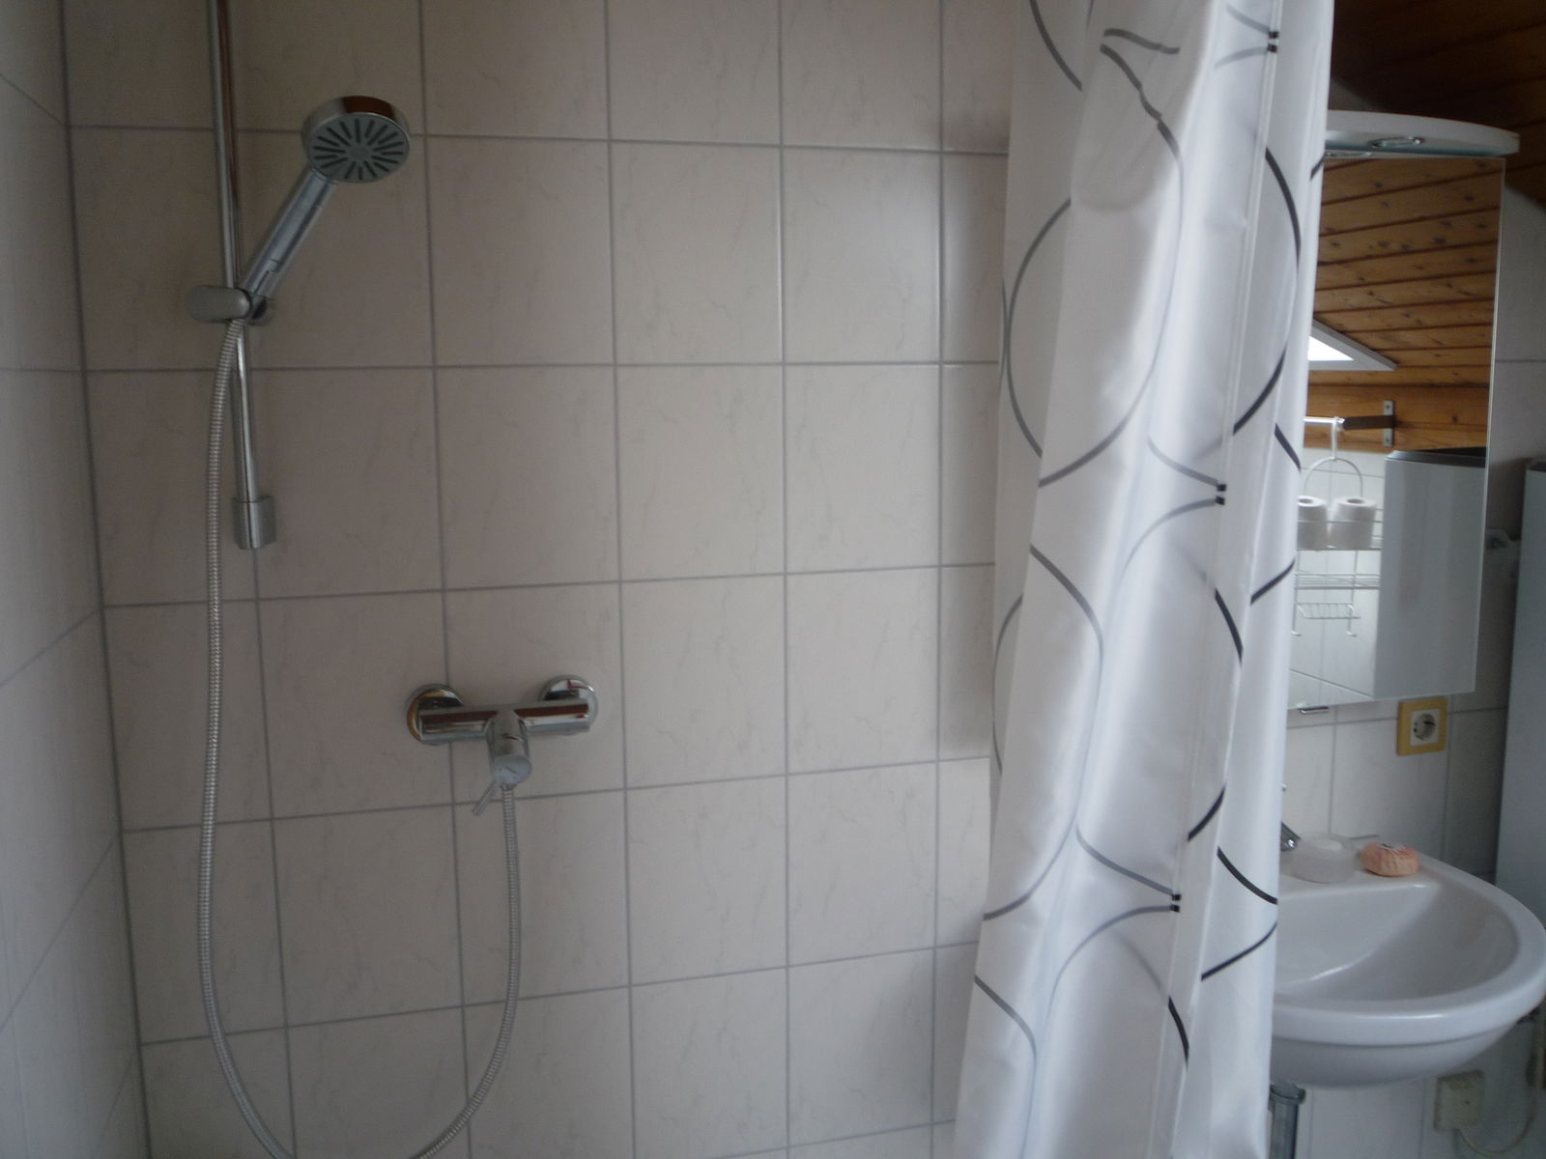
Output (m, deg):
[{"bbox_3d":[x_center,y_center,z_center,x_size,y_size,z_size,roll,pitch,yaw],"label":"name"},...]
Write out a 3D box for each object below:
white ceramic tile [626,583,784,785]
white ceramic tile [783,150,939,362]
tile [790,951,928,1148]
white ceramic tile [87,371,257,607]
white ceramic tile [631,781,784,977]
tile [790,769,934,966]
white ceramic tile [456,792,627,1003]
[{"bbox_3d":[-0.082,0.123,1.624,0.200,0.249,0.009,-3,8,-15],"label":"white ceramic tile"},{"bbox_3d":[0.107,-0.383,1.597,0.198,0.248,0.010,-3,9,-15],"label":"white ceramic tile"},{"bbox_3d":[0.115,0.607,1.742,0.198,0.248,0.010,-3,9,-15],"label":"tile"},{"bbox_3d":[-0.638,-0.097,1.424,0.156,0.248,0.008,-3,8,-15],"label":"white ceramic tile"},{"bbox_3d":[-0.079,0.369,1.646,0.198,0.248,0.008,-3,8,-15],"label":"white ceramic tile"},{"bbox_3d":[0.114,0.360,1.700,0.198,0.248,0.008,-3,8,-15],"label":"tile"},{"bbox_3d":[-0.274,0.381,1.607,0.200,0.249,0.009,-3,8,-15],"label":"white ceramic tile"}]

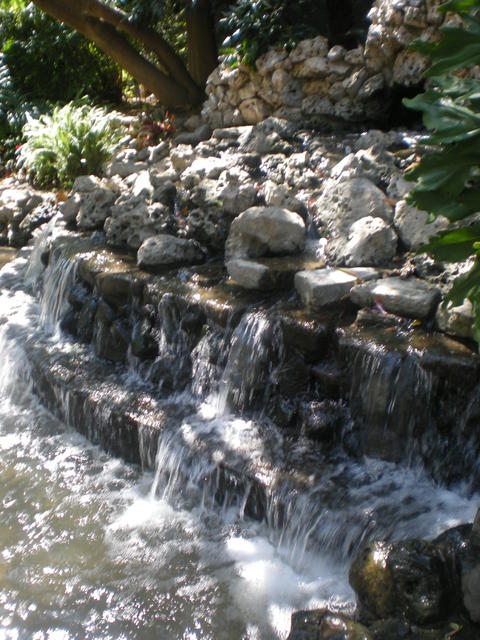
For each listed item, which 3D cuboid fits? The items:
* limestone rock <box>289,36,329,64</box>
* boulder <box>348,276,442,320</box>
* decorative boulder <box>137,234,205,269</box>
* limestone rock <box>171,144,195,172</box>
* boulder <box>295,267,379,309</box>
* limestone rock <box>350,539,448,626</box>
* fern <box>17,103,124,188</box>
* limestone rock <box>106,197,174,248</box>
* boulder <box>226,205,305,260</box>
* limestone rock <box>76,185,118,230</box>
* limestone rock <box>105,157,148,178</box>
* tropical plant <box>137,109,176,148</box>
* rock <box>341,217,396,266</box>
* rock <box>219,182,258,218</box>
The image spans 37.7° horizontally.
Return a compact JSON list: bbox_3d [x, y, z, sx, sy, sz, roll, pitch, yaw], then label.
[{"bbox_3d":[0.605,-2.378,6.200,0.350,0.240,0.290,2,19,5],"label":"limestone rock"},{"bbox_3d":[0.719,-0.104,3.250,0.390,0.150,0.250,3,19,8],"label":"boulder"},{"bbox_3d":[-0.396,-0.390,4.000,0.380,0.170,0.250,2,19,6],"label":"decorative boulder"},{"bbox_3d":[-0.458,-1.287,5.600,0.190,0.210,0.190,0,19,0],"label":"limestone rock"},{"bbox_3d":[0.469,-0.160,3.450,0.390,0.150,0.250,-7,20,-19],"label":"boulder"},{"bbox_3d":[0.541,0.897,2.400,0.320,0.260,0.260,0,19,0],"label":"limestone rock"},{"bbox_3d":[-1.238,-1.259,5.100,0.760,0.570,0.700,-4,19,-13],"label":"fern"},{"bbox_3d":[-0.665,-0.652,4.650,0.450,0.310,0.340,0,19,0],"label":"limestone rock"},{"bbox_3d":[0.141,-0.499,4.050,0.450,0.280,0.340,1,19,2],"label":"boulder"},{"bbox_3d":[-1.034,-0.817,5.100,0.310,0.290,0.280,0,19,0],"label":"limestone rock"},{"bbox_3d":[-0.961,-1.292,5.950,0.360,0.190,0.270,0,19,0],"label":"limestone rock"},{"bbox_3d":[-0.689,-1.581,5.800,0.330,0.310,0.300,-2,19,-6],"label":"tropical plant"},{"bbox_3d":[0.732,-0.447,4.000,0.320,0.250,0.270,3,19,10],"label":"rock"},{"bbox_3d":[-0.009,-0.755,4.400,0.250,0.200,0.220,0,19,0],"label":"rock"}]

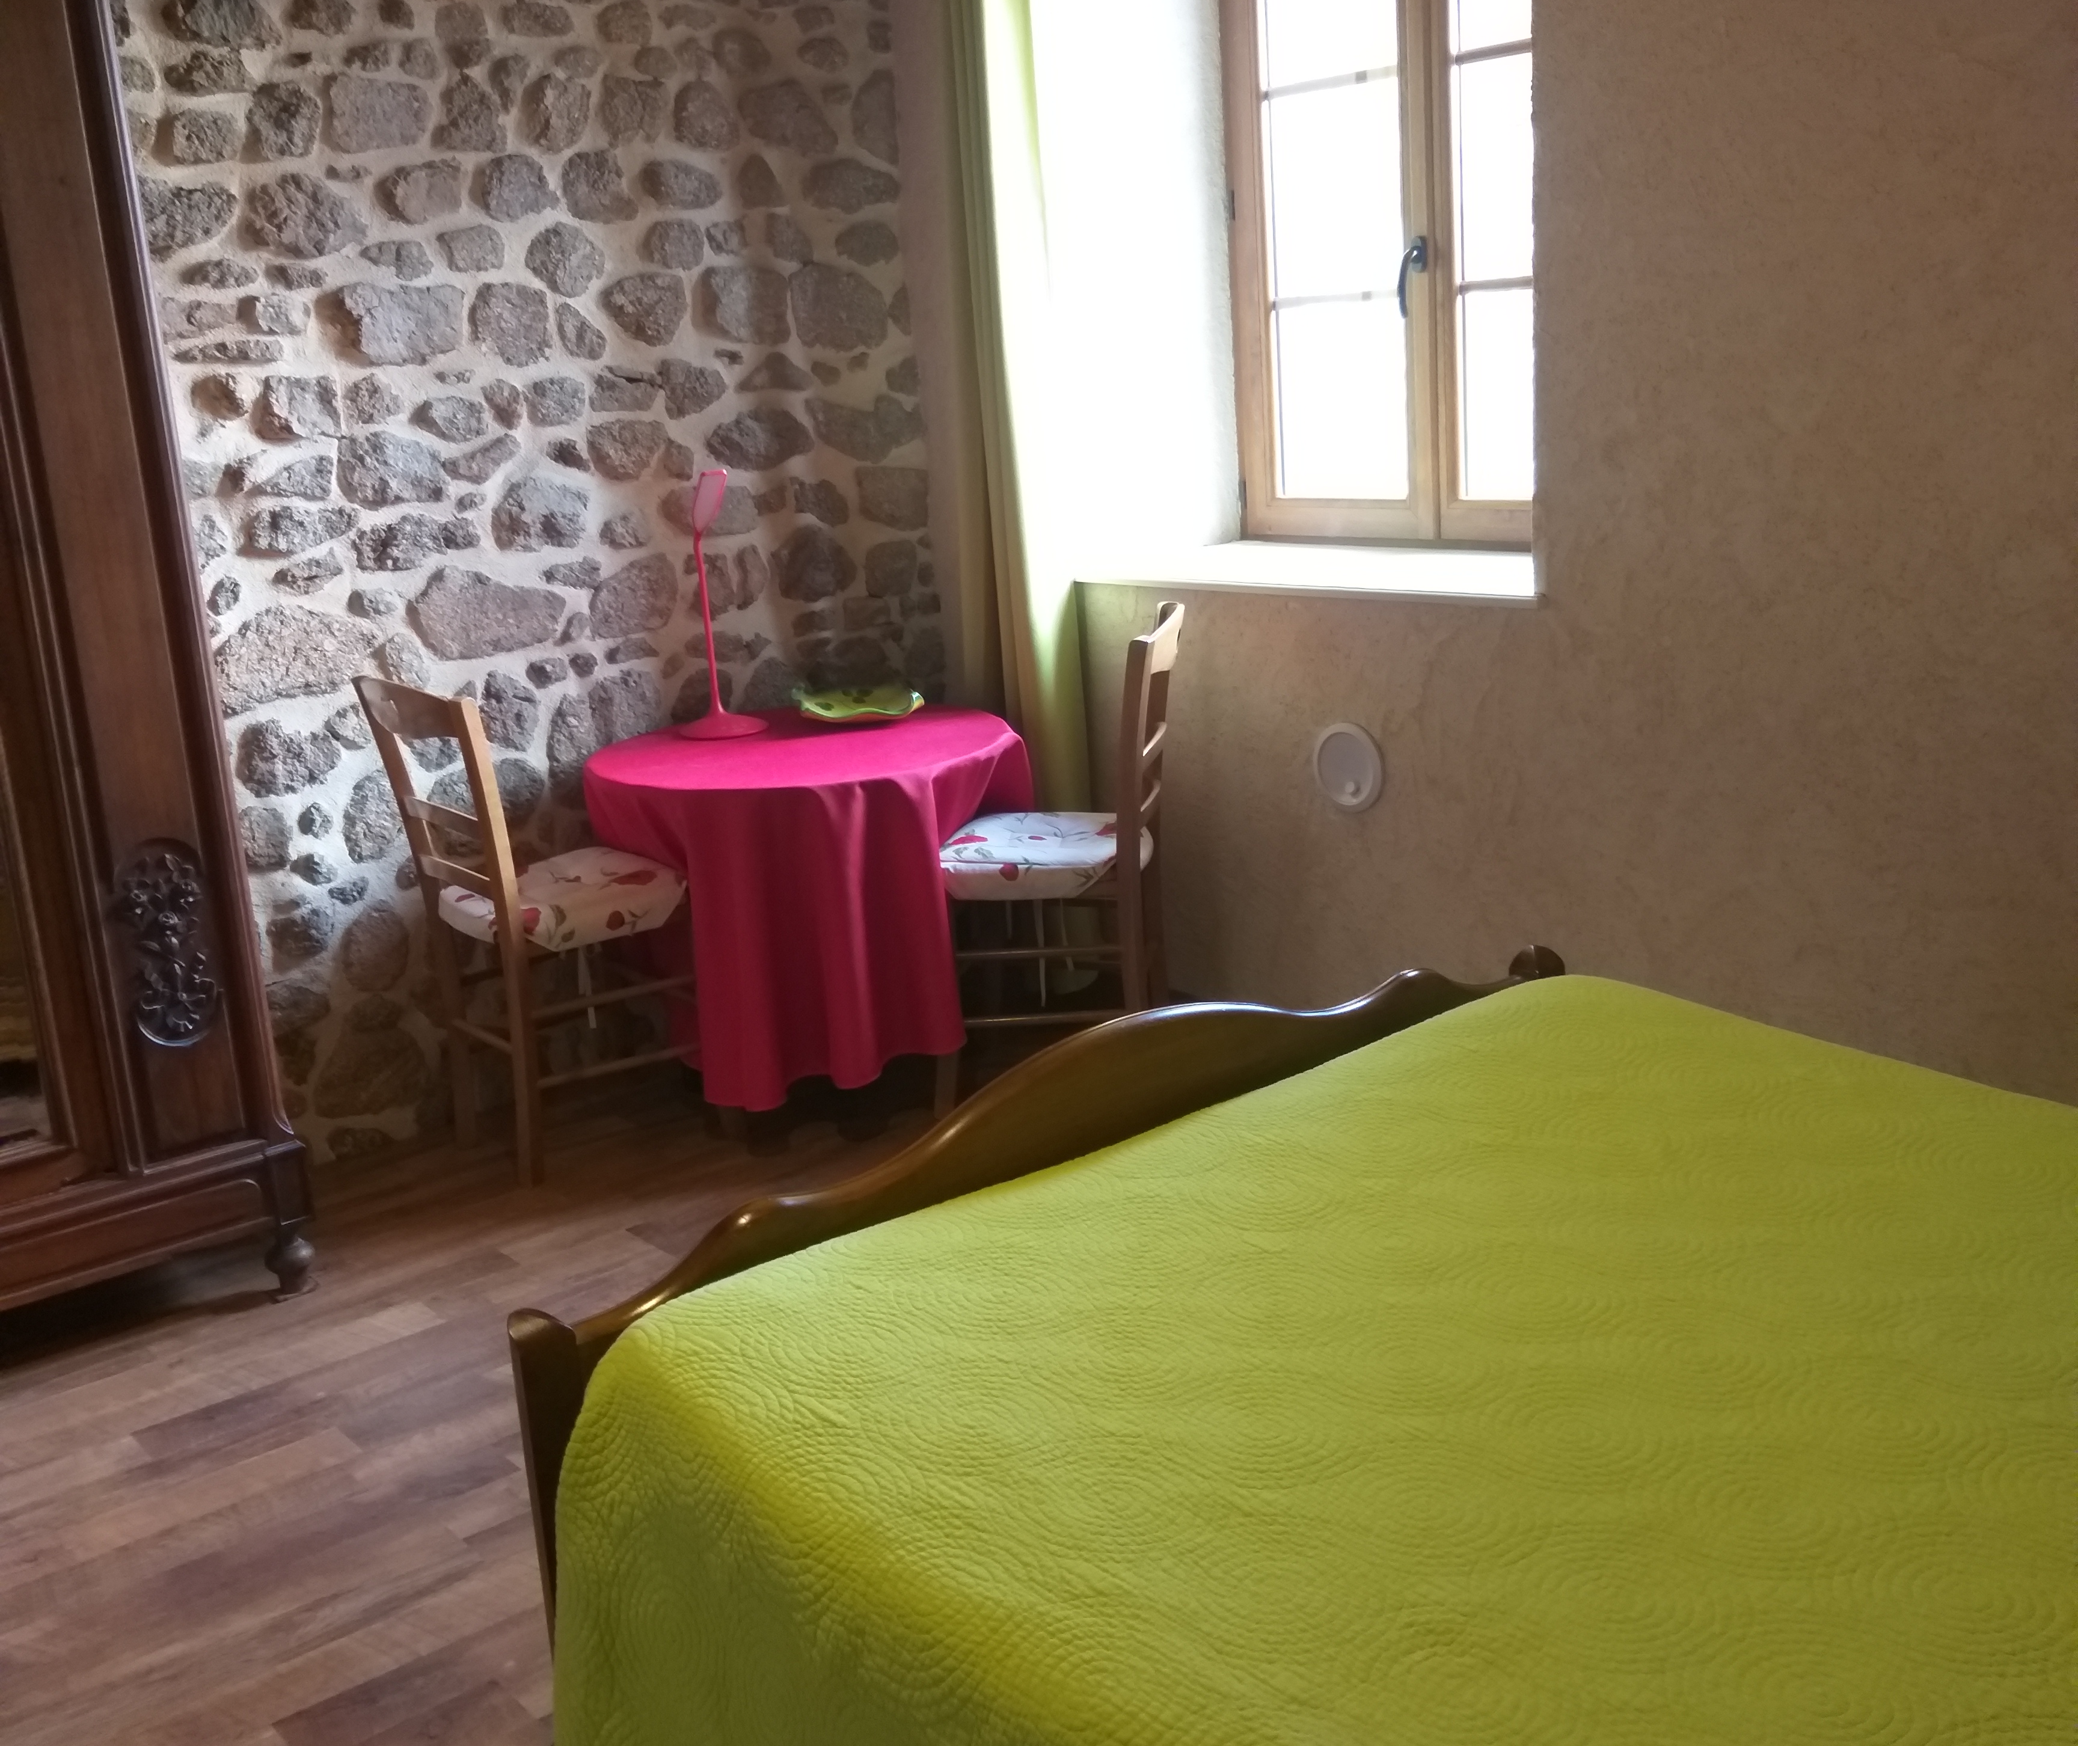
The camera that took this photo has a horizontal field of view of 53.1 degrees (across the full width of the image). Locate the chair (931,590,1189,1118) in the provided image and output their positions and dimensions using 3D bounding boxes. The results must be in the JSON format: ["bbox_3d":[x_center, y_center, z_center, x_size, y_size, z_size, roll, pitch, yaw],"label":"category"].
[{"bbox_3d":[0.016,-0.027,4.098,0.450,0.910,0.410,-2,13,7],"label":"chair"}]

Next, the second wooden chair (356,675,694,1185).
[{"bbox_3d":[-0.912,0.075,3.912,0.470,0.910,0.410,-12,16,-33],"label":"second wooden chair"}]

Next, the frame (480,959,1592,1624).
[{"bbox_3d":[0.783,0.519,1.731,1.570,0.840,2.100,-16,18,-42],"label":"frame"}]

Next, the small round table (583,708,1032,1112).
[{"bbox_3d":[-0.416,0.030,3.923,0.860,0.548,0.860,-3,13,1],"label":"small round table"}]

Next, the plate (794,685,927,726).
[{"bbox_3d":[-0.362,-0.336,4.144,0.260,0.045,0.260,-16,18,-42],"label":"plate"}]

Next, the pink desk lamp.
[{"bbox_3d":[-0.625,-0.525,4.031,0.175,0.500,0.175,-2,13,6],"label":"pink desk lamp"}]

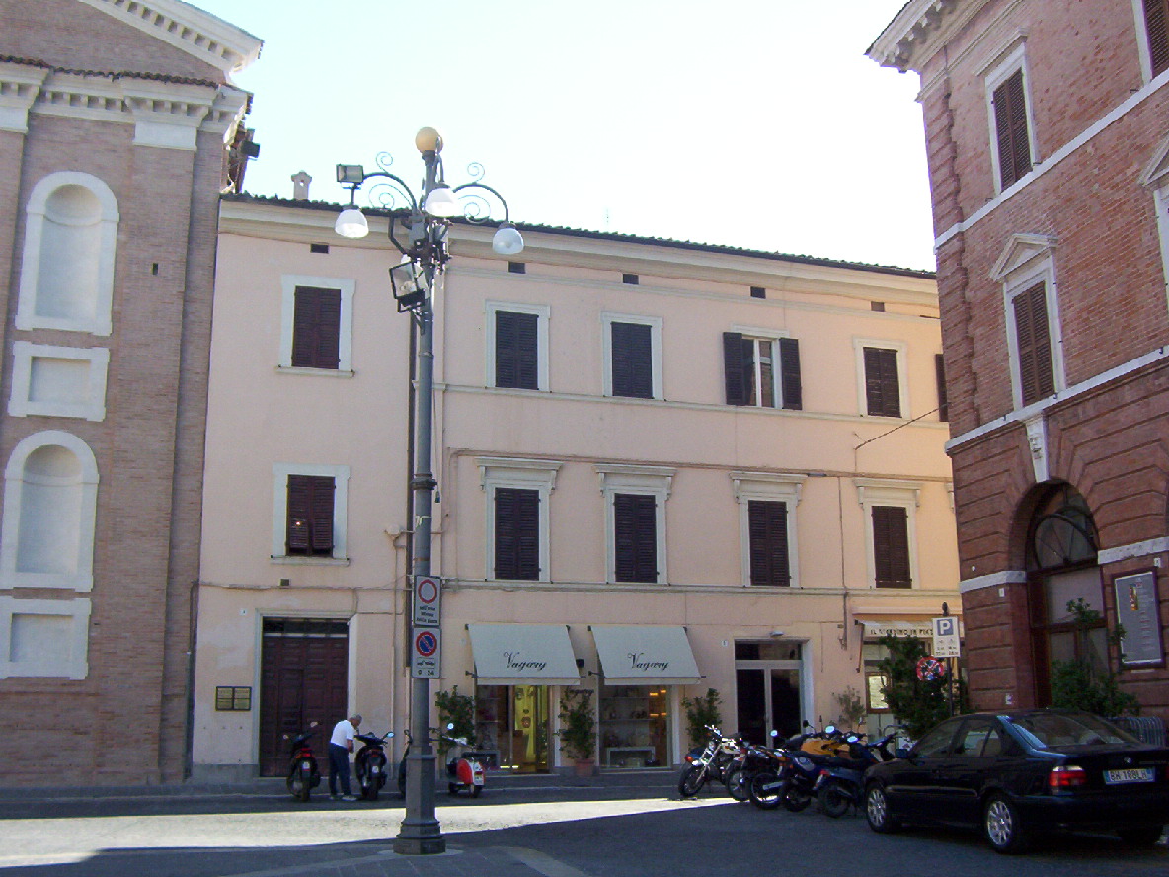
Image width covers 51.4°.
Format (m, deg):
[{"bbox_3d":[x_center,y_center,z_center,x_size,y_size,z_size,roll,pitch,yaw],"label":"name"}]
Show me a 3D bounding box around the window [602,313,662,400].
[{"bbox_3d":[1.062,-1.827,26.998,1.300,1.837,0.200,4,-13,-19],"label":"window"}]

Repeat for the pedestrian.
[{"bbox_3d":[-4.330,5.756,22.102,0.570,1.480,0.500,3,-12,-19],"label":"pedestrian"}]

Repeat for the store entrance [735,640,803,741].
[{"bbox_3d":[4.155,6.010,27.584,1.643,2.812,0.200,3,-13,-18],"label":"store entrance"}]

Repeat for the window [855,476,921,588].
[{"bbox_3d":[7.631,2.387,30.456,1.660,2.700,0.280,3,-12,-19],"label":"window"}]

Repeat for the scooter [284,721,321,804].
[{"bbox_3d":[-5.148,5.856,22.159,0.680,1.310,1.820,3,-12,-19],"label":"scooter"}]

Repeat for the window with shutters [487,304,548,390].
[{"bbox_3d":[-1.560,-2.111,28.153,1.410,1.966,0.180,3,-12,-19],"label":"window with shutters"}]

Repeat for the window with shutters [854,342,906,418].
[{"bbox_3d":[7.662,-1.550,31.290,1.360,1.950,0.180,3,-12,-19],"label":"window with shutters"}]

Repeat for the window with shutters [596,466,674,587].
[{"bbox_3d":[1.176,2.012,28.214,1.759,2.715,0.280,3,-12,-19],"label":"window with shutters"}]

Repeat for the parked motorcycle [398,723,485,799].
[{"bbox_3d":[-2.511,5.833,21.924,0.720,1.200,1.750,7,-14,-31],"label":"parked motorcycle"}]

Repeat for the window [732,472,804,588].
[{"bbox_3d":[4.235,2.140,28.182,1.769,2.609,0.280,3,-13,-18],"label":"window"}]

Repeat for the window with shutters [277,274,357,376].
[{"bbox_3d":[-5.704,-2.393,25.930,1.511,2.145,0.180,3,-13,-18],"label":"window with shutters"}]

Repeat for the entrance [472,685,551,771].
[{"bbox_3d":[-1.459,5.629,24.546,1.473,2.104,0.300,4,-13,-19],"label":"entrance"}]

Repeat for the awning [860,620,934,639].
[{"bbox_3d":[7.656,4.513,28.637,2.774,0.412,0.420,3,-13,-18],"label":"awning"}]

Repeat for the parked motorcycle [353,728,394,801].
[{"bbox_3d":[-3.862,5.838,21.924,0.720,1.240,1.850,3,-13,-15],"label":"parked motorcycle"}]

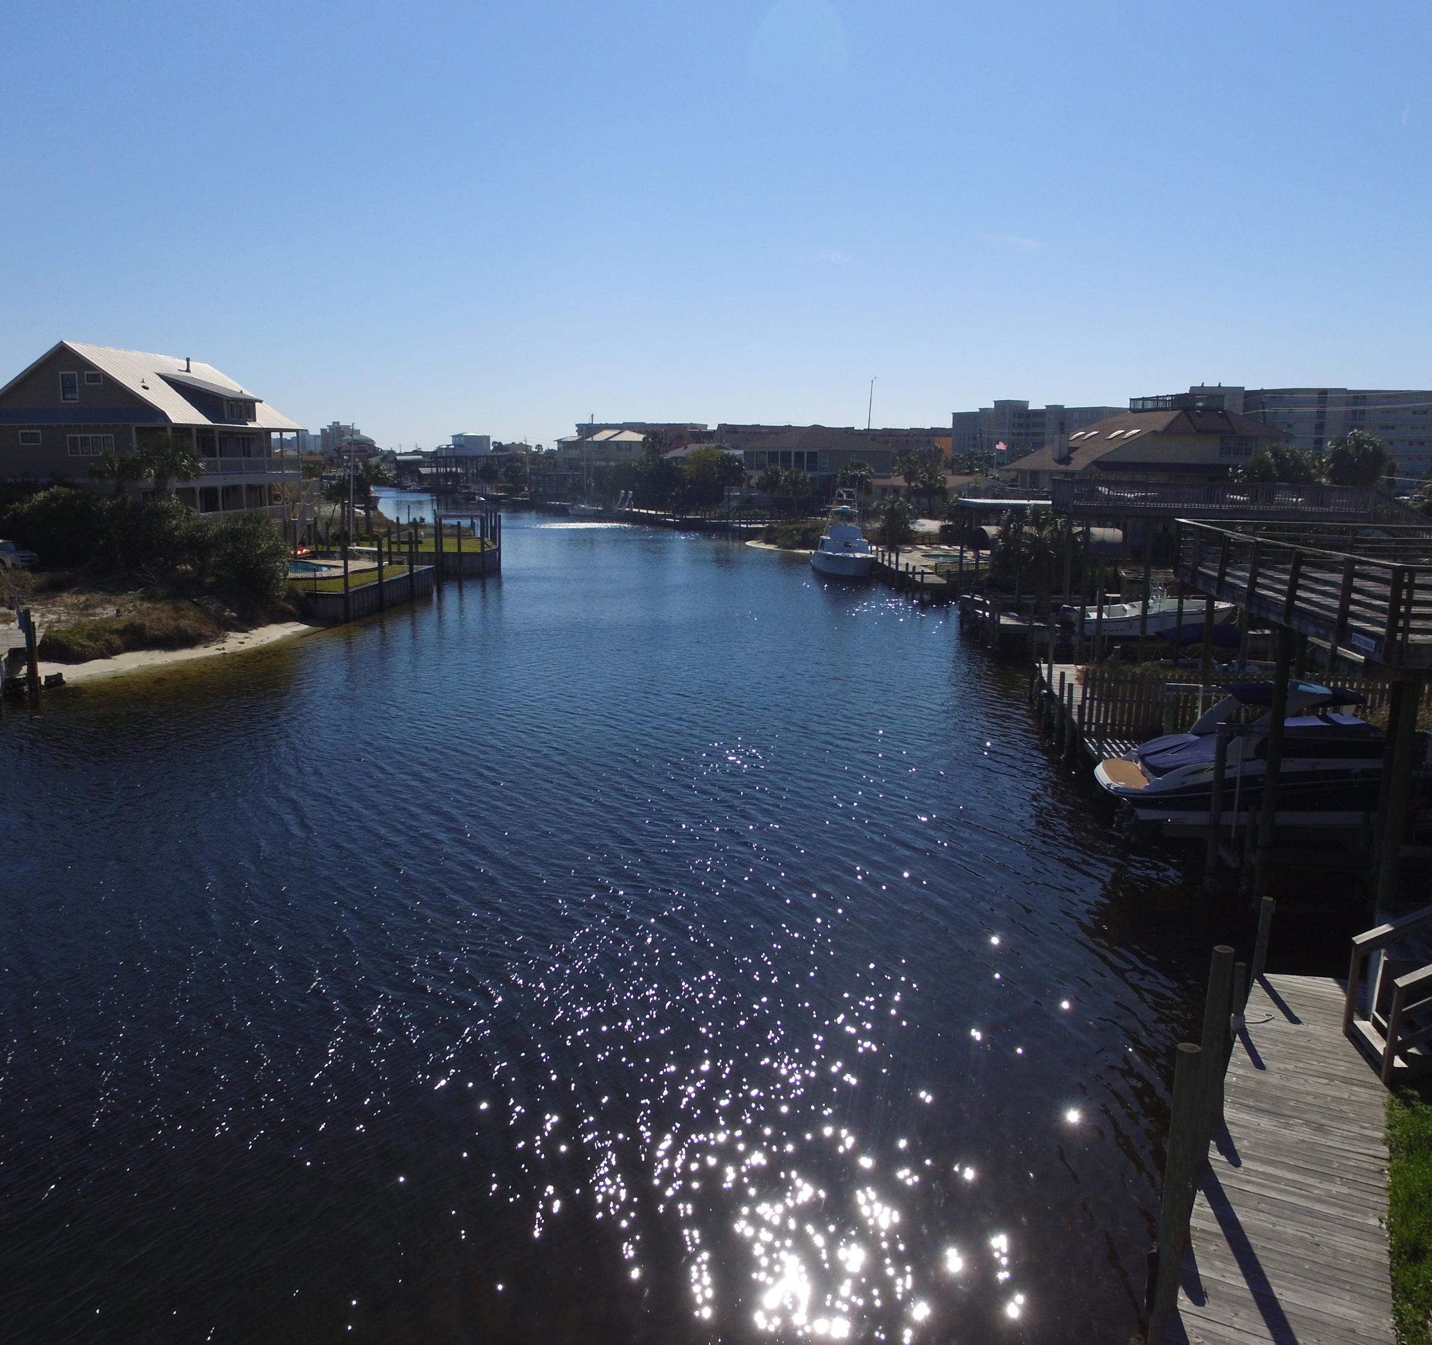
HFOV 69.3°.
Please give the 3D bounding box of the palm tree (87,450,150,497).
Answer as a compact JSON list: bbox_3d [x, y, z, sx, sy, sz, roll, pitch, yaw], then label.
[{"bbox_3d":[-30.422,-8.531,52.914,3.100,5.500,3.100,1,12,0],"label":"palm tree"}]

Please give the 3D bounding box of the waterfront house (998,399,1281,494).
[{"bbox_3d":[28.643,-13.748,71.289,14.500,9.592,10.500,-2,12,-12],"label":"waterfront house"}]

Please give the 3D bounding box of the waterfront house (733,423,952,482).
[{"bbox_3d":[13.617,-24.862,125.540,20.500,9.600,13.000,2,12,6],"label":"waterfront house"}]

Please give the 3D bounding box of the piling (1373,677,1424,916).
[{"bbox_3d":[9.308,1.719,14.123,0.250,3.374,0.250,3,12,11],"label":"piling"}]

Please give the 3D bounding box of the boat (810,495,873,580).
[{"bbox_3d":[9.162,-10.238,76.158,3.700,5.700,9.800,-1,12,-9],"label":"boat"}]

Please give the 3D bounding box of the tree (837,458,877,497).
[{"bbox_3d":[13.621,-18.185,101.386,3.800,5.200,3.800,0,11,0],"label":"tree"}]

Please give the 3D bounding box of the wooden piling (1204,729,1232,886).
[{"bbox_3d":[9.418,2.518,19.320,0.190,3.065,0.190,3,12,11],"label":"wooden piling"}]

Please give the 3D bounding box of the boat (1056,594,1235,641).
[{"bbox_3d":[15.218,-1.940,36.520,6.100,1.750,2.300,2,12,5],"label":"boat"}]

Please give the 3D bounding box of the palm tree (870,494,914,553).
[{"bbox_3d":[13.595,-11.485,79.274,3.300,4.303,3.300,0,11,0],"label":"palm tree"}]

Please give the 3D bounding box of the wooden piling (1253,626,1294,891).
[{"bbox_3d":[8.657,1.473,16.204,0.230,4.800,0.230,1,12,0],"label":"wooden piling"}]

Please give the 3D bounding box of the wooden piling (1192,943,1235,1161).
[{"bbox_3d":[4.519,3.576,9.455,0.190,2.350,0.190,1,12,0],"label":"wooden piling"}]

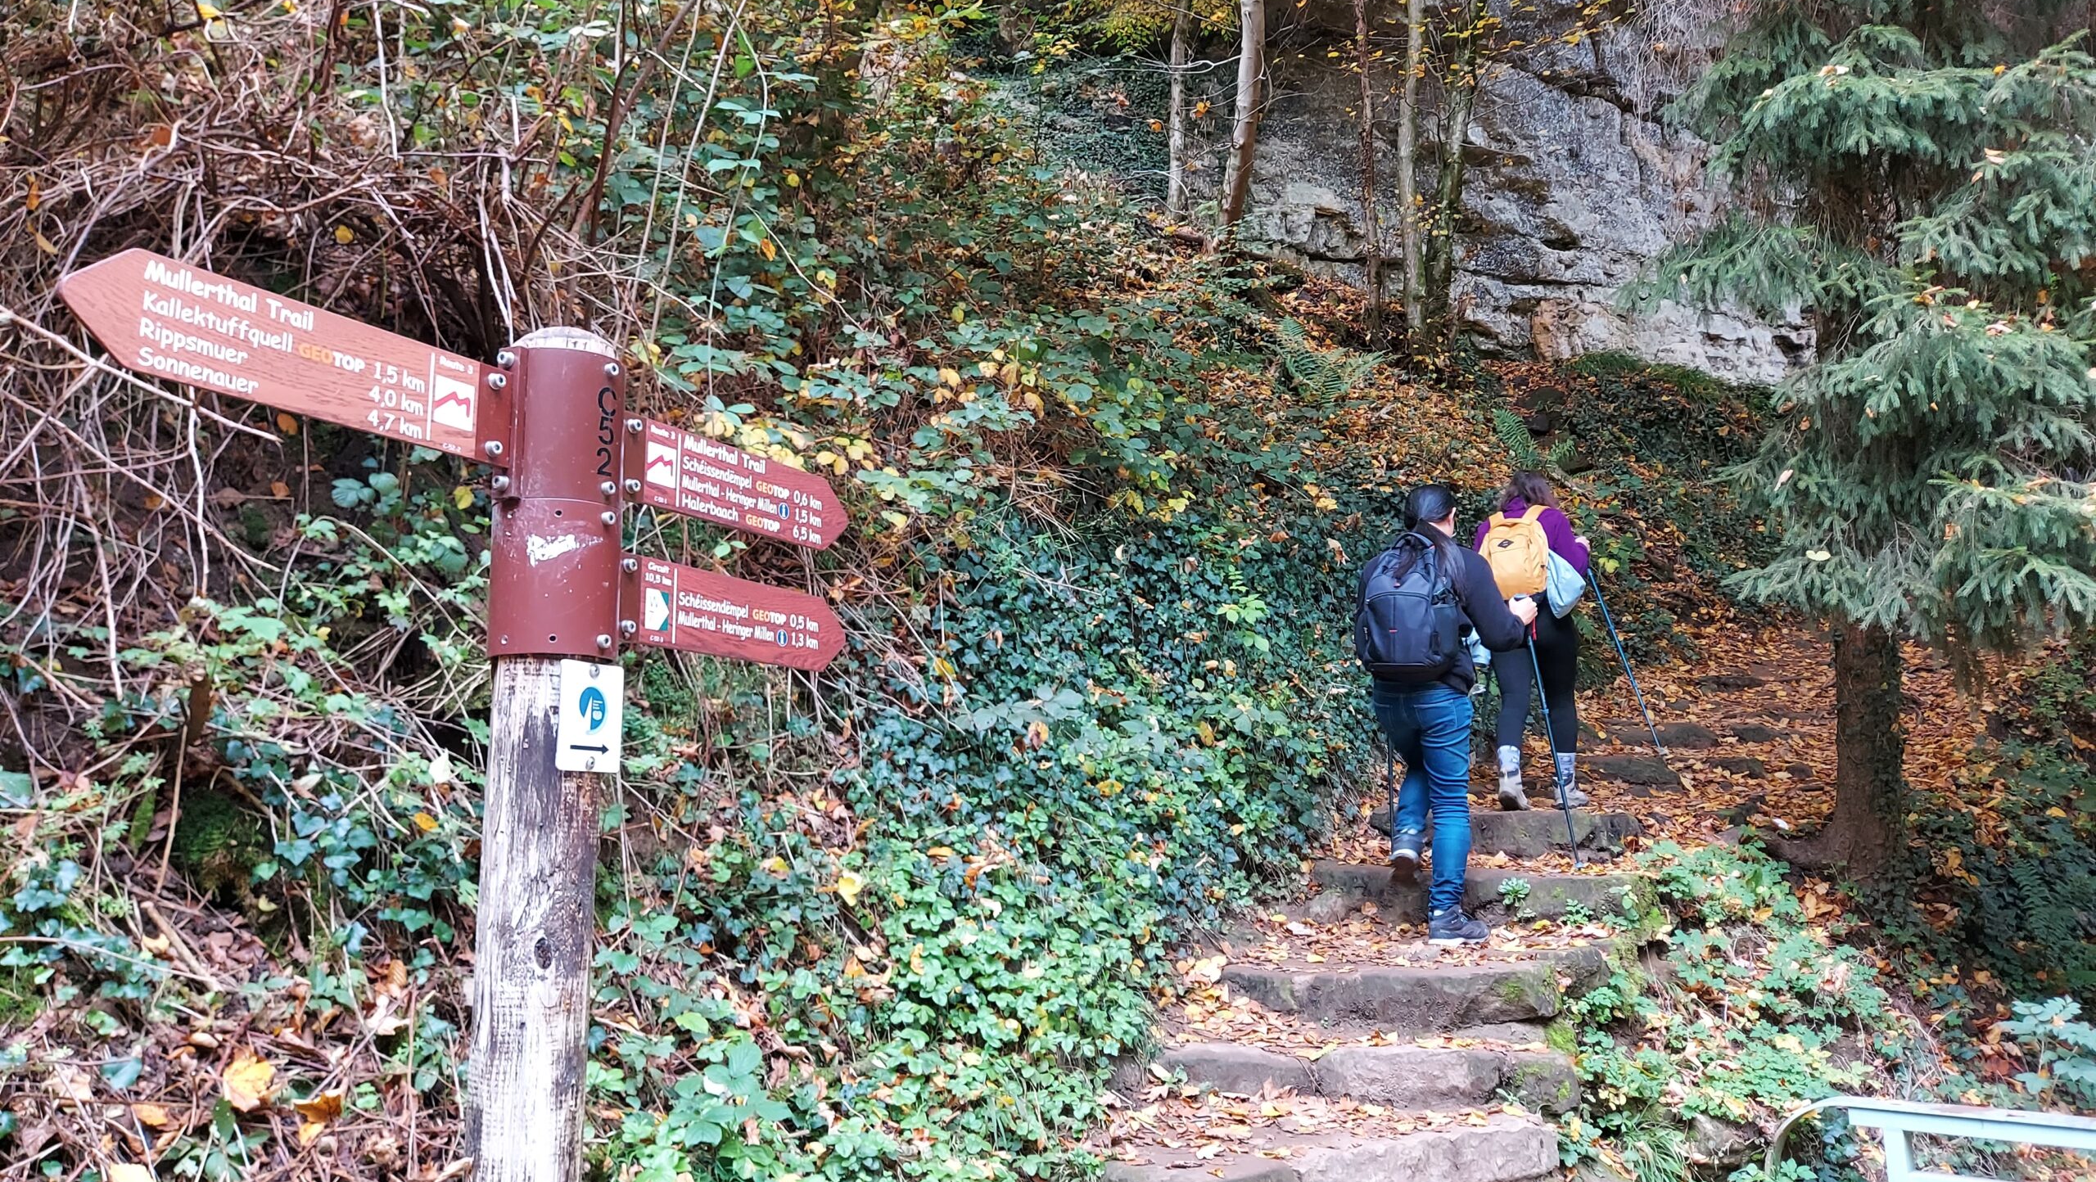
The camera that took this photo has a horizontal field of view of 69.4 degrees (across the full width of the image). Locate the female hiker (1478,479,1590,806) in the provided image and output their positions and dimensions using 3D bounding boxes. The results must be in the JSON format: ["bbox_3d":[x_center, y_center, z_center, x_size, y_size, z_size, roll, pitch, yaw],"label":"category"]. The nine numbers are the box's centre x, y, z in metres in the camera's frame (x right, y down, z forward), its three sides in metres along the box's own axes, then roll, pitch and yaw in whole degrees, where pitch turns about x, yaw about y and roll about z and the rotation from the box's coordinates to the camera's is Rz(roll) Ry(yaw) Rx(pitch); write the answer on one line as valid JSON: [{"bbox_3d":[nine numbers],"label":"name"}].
[{"bbox_3d":[2.193,0.219,6.850,0.520,1.550,0.500,-4,-8,28],"label":"female hiker"}]

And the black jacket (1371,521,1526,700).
[{"bbox_3d":[1.428,0.061,5.400,0.520,0.600,0.400,-5,-16,32],"label":"black jacket"}]

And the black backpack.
[{"bbox_3d":[1.235,0.059,5.200,0.340,0.500,0.250,-5,-17,32],"label":"black backpack"}]

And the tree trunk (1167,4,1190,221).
[{"bbox_3d":[1.272,-4.636,14.644,0.150,2.220,0.150,1,-8,5],"label":"tree trunk"}]

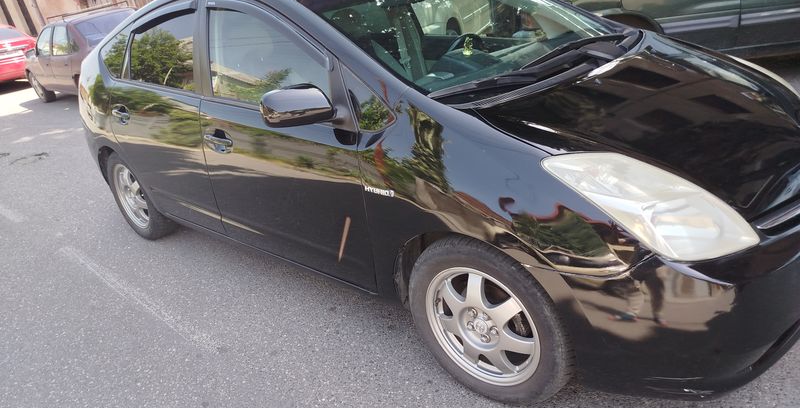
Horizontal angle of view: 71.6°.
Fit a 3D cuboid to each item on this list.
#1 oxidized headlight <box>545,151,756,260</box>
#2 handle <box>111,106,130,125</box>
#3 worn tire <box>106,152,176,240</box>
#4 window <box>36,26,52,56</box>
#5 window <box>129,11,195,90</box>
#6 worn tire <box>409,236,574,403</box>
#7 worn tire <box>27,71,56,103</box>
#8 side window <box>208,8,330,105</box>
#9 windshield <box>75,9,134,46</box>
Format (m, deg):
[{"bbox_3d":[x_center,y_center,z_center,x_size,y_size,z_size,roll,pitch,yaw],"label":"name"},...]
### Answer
[{"bbox_3d":[0.638,0.005,1.413,0.480,0.280,0.280,12,29,41],"label":"oxidized headlight"},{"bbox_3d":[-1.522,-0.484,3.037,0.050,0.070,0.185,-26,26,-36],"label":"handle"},{"bbox_3d":[-1.658,-0.064,3.582,0.620,0.620,0.190,12,30,42],"label":"worn tire"},{"bbox_3d":[-6.657,-3.042,10.417,0.850,0.420,0.080,13,11,42],"label":"window"},{"bbox_3d":[-1.181,-0.762,2.731,0.050,0.370,0.700,-2,10,-44],"label":"window"},{"bbox_3d":[0.301,0.353,1.787,0.620,0.620,0.190,11,29,40],"label":"worn tire"},{"bbox_3d":[-7.258,-2.372,11.246,0.610,0.610,0.190,13,31,42],"label":"worn tire"},{"bbox_3d":[-0.519,-0.591,2.145,0.830,0.420,0.050,12,10,41],"label":"side window"},{"bbox_3d":[-4.933,-2.992,9.485,1.250,0.500,0.120,-30,-8,-40],"label":"windshield"}]

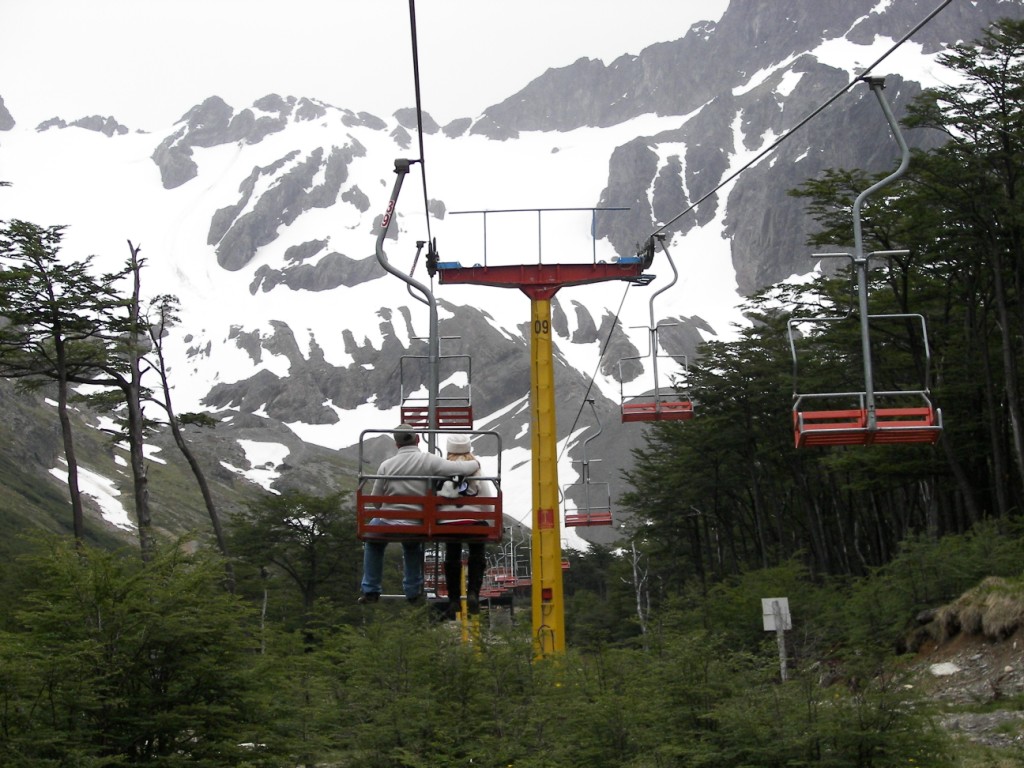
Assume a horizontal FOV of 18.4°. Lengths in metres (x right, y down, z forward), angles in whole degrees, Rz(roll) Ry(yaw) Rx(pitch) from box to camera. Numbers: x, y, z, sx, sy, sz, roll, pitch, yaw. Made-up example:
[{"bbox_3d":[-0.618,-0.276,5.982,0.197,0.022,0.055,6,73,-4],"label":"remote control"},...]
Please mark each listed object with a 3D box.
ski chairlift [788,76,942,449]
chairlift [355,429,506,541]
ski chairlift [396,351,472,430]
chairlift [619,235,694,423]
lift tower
[{"bbox_3d":[2.699,-0.926,24.300,1.100,2.803,0.750,-2,-10,-1],"label":"ski chairlift"},{"bbox_3d":[-0.622,0.758,23.700,1.079,0.806,0.700,1,-10,-1],"label":"chairlift"},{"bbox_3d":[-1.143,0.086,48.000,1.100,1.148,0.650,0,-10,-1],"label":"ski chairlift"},{"bbox_3d":[2.216,-0.850,48.700,1.100,2.844,0.750,-2,-10,-1],"label":"chairlift"},{"bbox_3d":[0.433,0.855,48.300,3.219,6.789,1.500,-1,-10,-1],"label":"lift tower"}]

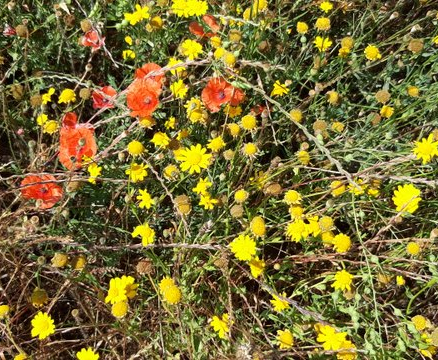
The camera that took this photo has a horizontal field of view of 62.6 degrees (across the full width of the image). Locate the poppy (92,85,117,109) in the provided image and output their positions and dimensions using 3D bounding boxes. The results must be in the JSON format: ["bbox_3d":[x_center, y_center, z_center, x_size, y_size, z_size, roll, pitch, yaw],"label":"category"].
[{"bbox_3d":[-0.182,-0.132,0.573,0.041,0.024,0.041,4,77,-7],"label":"poppy"}]

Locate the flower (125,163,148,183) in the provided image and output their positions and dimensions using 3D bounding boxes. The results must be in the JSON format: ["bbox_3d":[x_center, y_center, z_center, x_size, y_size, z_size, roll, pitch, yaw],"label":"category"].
[{"bbox_3d":[-0.118,-0.011,0.516,0.031,0.014,0.031,1,64,-1],"label":"flower"}]

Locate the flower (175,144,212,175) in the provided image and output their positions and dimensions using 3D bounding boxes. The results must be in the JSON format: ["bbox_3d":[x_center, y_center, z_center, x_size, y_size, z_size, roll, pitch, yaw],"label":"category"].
[{"bbox_3d":[-0.039,-0.032,0.560,0.054,0.018,0.054,0,57,0],"label":"flower"}]

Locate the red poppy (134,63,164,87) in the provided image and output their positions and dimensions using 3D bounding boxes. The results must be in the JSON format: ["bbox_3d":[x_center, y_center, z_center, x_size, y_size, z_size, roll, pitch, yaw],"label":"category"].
[{"bbox_3d":[-0.125,-0.182,0.640,0.055,0.030,0.055,0,57,0],"label":"red poppy"}]

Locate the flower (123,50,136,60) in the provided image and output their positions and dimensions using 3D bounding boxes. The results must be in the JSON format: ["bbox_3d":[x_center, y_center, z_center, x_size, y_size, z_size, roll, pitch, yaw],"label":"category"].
[{"bbox_3d":[-0.160,-0.222,0.642,0.021,0.013,0.021,0,41,0],"label":"flower"}]

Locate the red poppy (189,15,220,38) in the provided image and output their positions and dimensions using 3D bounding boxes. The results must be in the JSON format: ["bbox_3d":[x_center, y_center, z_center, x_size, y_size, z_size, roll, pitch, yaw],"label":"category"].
[{"bbox_3d":[-0.026,-0.279,0.654,0.053,0.034,0.053,0,61,0],"label":"red poppy"}]

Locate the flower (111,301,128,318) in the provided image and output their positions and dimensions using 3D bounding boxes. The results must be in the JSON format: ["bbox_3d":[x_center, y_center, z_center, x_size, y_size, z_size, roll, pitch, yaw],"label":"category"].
[{"bbox_3d":[-0.115,0.150,0.417,0.019,0.013,0.019,2,64,-4],"label":"flower"}]

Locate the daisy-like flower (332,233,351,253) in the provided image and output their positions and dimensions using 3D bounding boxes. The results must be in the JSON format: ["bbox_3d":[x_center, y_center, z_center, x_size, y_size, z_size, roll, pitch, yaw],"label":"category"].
[{"bbox_3d":[0.155,0.080,0.456,0.025,0.012,0.025,-3,66,5],"label":"daisy-like flower"}]

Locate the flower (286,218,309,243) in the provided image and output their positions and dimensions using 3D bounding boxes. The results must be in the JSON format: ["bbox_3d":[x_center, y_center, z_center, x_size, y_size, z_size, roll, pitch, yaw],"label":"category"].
[{"bbox_3d":[0.098,0.064,0.455,0.029,0.012,0.029,-2,67,3],"label":"flower"}]

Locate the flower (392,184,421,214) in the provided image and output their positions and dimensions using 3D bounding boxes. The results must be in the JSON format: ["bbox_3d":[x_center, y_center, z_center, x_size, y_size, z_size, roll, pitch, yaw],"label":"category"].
[{"bbox_3d":[0.245,0.025,0.471,0.037,0.013,0.037,-9,74,15],"label":"flower"}]

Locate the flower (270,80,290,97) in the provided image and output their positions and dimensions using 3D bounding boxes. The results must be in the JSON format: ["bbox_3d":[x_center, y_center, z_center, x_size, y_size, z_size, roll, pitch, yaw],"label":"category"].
[{"bbox_3d":[0.112,-0.168,0.660,0.036,0.018,0.036,0,57,0],"label":"flower"}]

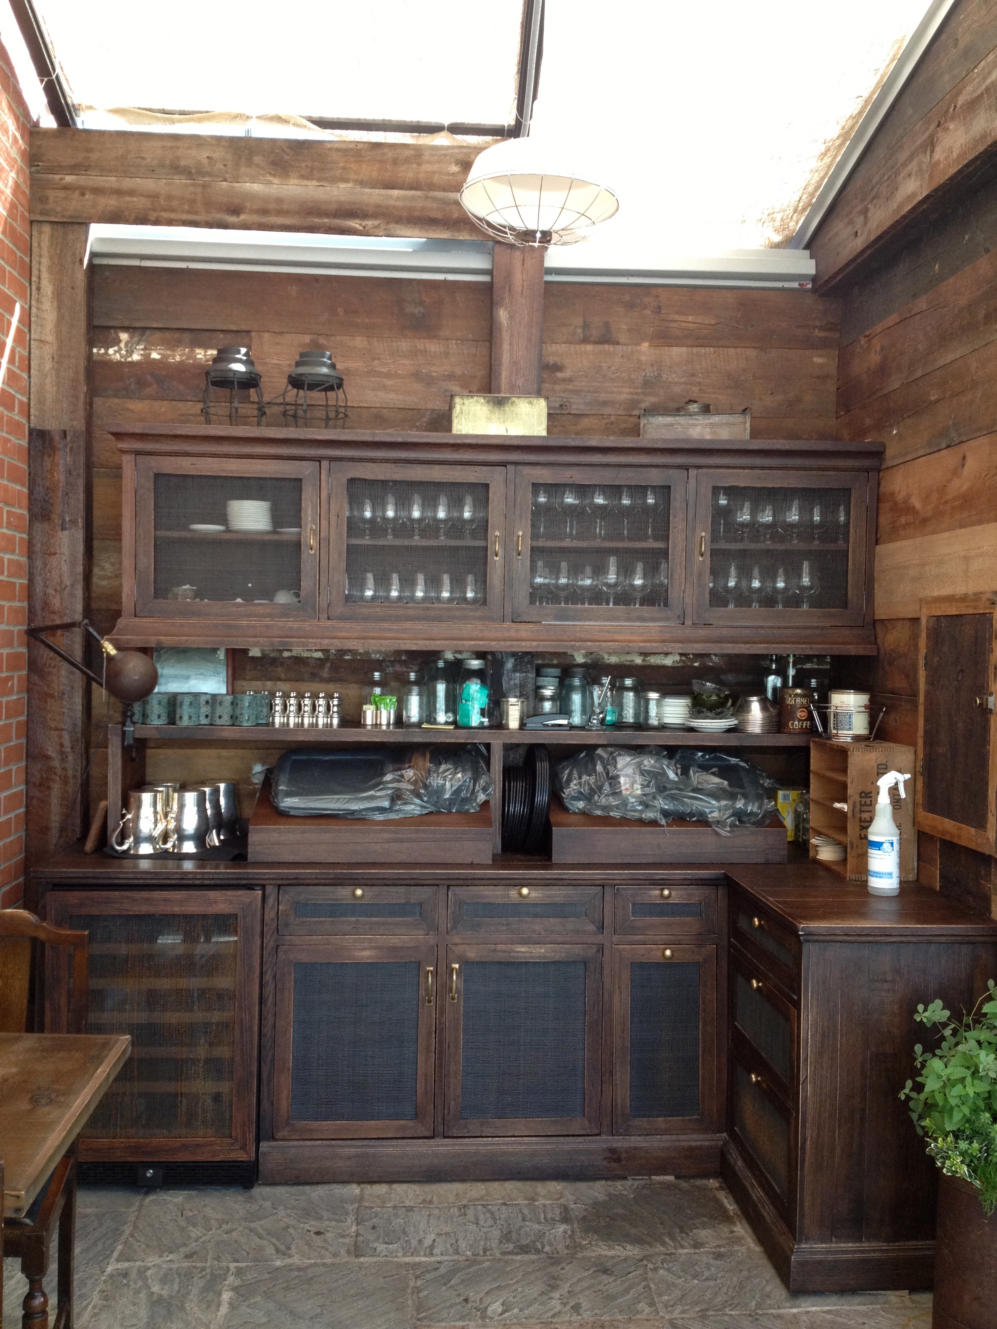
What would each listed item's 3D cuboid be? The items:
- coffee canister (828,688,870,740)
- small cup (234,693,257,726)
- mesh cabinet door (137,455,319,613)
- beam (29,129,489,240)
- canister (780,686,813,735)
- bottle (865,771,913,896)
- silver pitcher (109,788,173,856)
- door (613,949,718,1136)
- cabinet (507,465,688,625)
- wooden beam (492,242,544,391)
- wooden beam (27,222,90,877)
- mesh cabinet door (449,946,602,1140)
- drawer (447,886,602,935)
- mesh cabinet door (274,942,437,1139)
[{"bbox_3d":[1.096,0.162,4.189,0.122,0.146,0.122,1,1,-4],"label":"coffee canister"},{"bbox_3d":[-0.803,0.146,4.268,0.073,0.098,0.073,1,1,-4],"label":"small cup"},{"bbox_3d":[-0.832,-0.387,4.148,0.556,0.490,0.040,1,1,-4],"label":"mesh cabinet door"},{"bbox_3d":[-0.669,-1.564,4.409,1.664,0.269,0.130,1,1,-4],"label":"beam"},{"bbox_3d":[0.973,0.149,4.392,0.107,0.142,0.107,1,1,-4],"label":"canister"},{"bbox_3d":[1.070,0.459,3.678,0.115,0.336,0.084,1,1,-4],"label":"bottle"},{"bbox_3d":[-1.123,0.485,4.211,0.171,0.191,0.118,1,1,-4],"label":"silver pitcher"},{"bbox_3d":[0.498,1.122,4.031,0.315,0.567,0.032,1,1,-4],"label":"door"},{"bbox_3d":[0.298,-0.375,4.395,0.556,0.485,0.400,1,1,-4],"label":"cabinet"},{"bbox_3d":[0.059,-1.137,4.562,0.173,0.539,0.149,1,1,-4],"label":"wooden beam"},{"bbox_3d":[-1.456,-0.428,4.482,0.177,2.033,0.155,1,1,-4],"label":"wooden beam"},{"bbox_3d":[0.075,1.117,4.003,0.461,0.567,0.032,1,1,-4],"label":"mesh cabinet door"},{"bbox_3d":[0.068,0.723,4.139,0.460,0.145,0.348,1,1,-4],"label":"drawer"},{"bbox_3d":[-0.420,1.112,3.969,0.468,0.567,0.032,1,1,-4],"label":"mesh cabinet door"}]

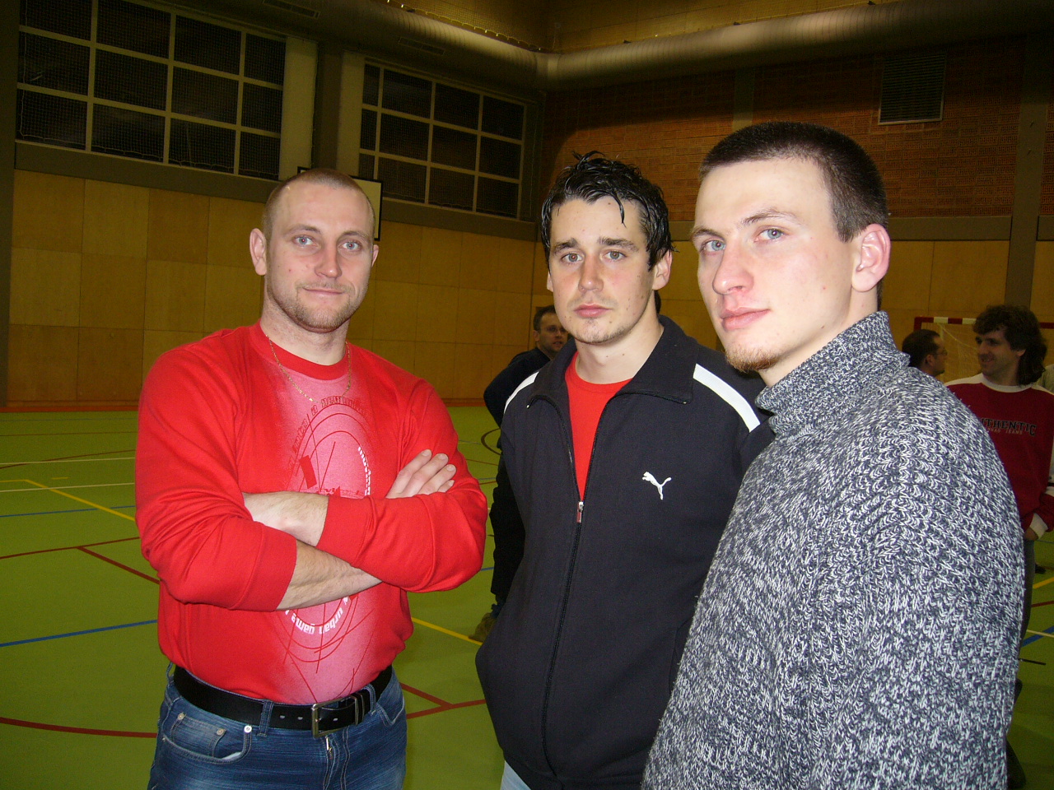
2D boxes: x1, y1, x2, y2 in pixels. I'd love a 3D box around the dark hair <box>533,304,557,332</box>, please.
[{"bbox_3d":[0.130,-0.389,5.500,0.170,0.155,0.190,1,5,-35],"label":"dark hair"}]

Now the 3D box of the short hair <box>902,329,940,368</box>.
[{"bbox_3d":[2.034,-0.236,5.500,0.200,0.190,0.165,3,4,-15],"label":"short hair"}]

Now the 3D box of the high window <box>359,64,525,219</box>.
[{"bbox_3d":[-1.532,-4.803,20.598,0.150,2.330,4.110,7,5,44],"label":"high window"}]

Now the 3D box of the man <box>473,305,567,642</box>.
[{"bbox_3d":[0.066,0.406,5.500,0.600,1.720,0.420,2,4,-22],"label":"man"}]

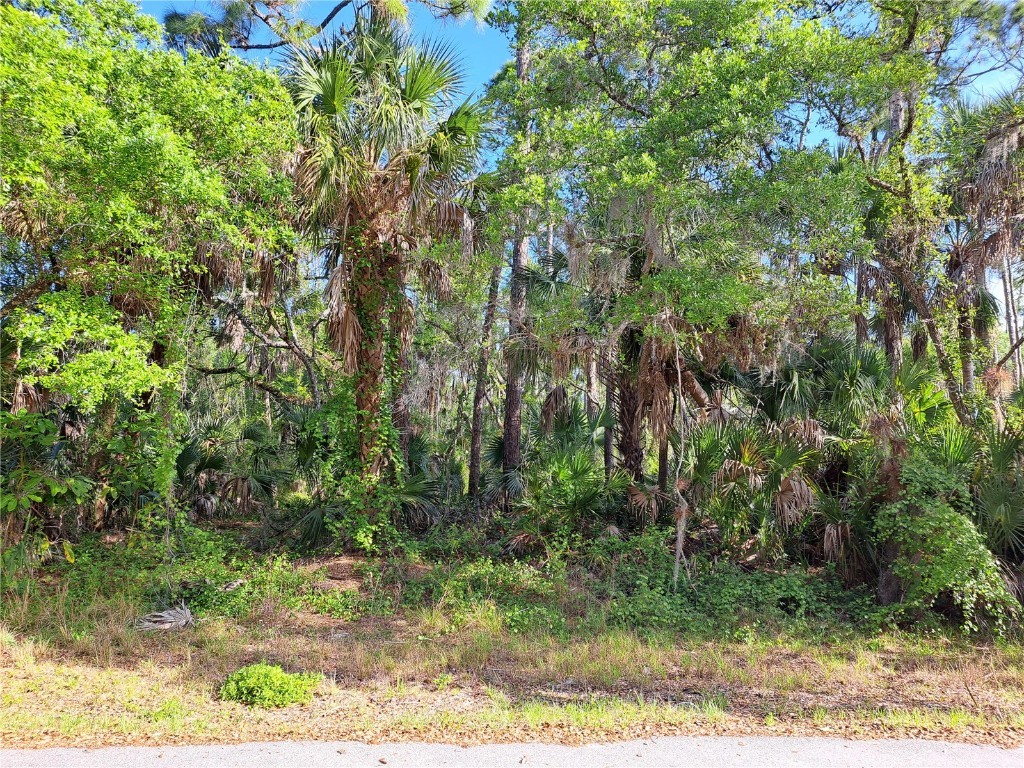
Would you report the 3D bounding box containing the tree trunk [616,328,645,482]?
[{"bbox_3d":[1.659,0.286,9.900,0.360,2.250,0.350,-1,-2,0],"label":"tree trunk"}]

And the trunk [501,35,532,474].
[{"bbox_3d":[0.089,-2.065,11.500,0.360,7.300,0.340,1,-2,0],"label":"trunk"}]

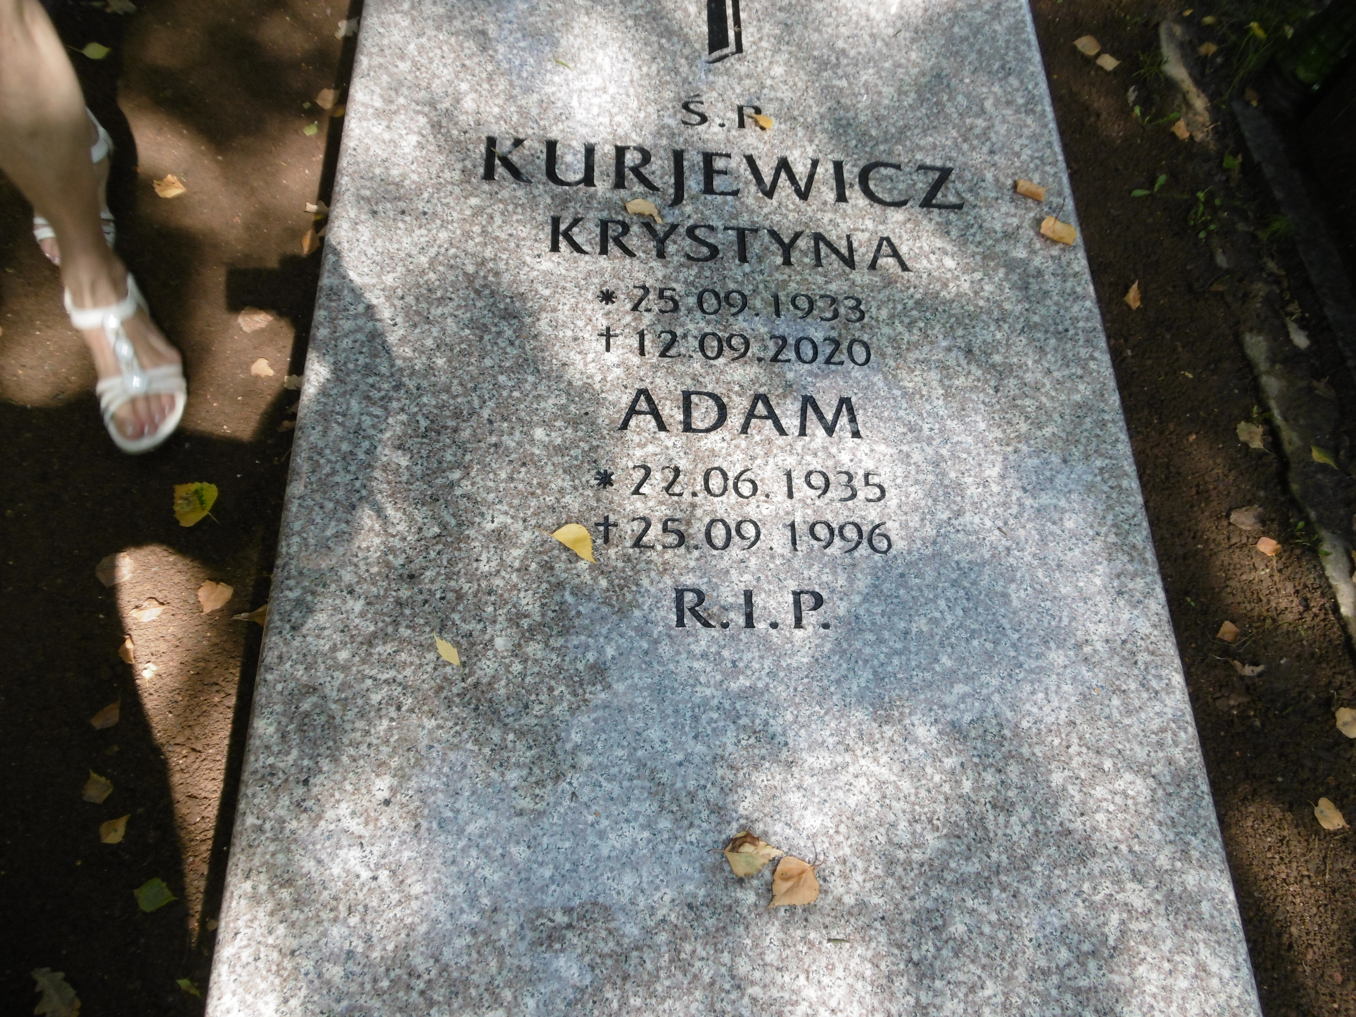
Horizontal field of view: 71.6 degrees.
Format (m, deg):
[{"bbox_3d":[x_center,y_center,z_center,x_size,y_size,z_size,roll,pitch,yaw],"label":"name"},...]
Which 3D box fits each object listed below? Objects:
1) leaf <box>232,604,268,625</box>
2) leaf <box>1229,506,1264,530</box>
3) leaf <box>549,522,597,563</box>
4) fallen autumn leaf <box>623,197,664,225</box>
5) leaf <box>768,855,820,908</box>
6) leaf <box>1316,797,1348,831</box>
[{"bbox_3d":[-0.511,0.128,1.143,0.055,0.015,0.029,8,67,-4],"label":"leaf"},{"bbox_3d":[0.772,0.014,1.270,0.052,0.012,0.030,-3,65,-8],"label":"leaf"},{"bbox_3d":[-0.093,0.031,0.909,0.050,0.012,0.025,35,68,8],"label":"leaf"},{"bbox_3d":[-0.036,-0.340,1.071,0.048,0.013,0.026,16,66,0],"label":"fallen autumn leaf"},{"bbox_3d":[0.094,0.315,0.782,0.051,0.010,0.043,-35,75,-19],"label":"leaf"},{"bbox_3d":[0.768,0.363,1.105,0.042,0.011,0.032,44,67,14],"label":"leaf"}]

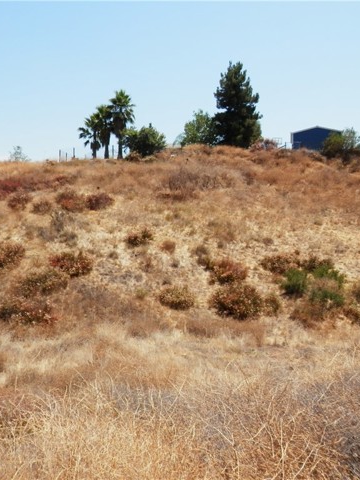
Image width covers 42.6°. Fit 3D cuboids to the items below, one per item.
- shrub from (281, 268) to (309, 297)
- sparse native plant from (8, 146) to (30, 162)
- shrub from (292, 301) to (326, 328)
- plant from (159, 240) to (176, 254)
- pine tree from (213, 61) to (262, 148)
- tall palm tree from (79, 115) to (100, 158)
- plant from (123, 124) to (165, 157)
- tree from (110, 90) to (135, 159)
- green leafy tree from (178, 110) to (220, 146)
[{"bbox_3d":[4.088,1.517,16.500,1.000,1.000,0.950,0,2,0],"label":"shrub"},{"bbox_3d":[-16.668,-8.827,48.000,2.285,1.765,2.285,0,2,0],"label":"sparse native plant"},{"bbox_3d":[4.031,2.337,14.500,1.129,0.878,1.129,0,2,0],"label":"shrub"},{"bbox_3d":[-0.498,0.325,20.000,0.692,0.606,0.692,0,2,0],"label":"plant"},{"bbox_3d":[5.723,-13.436,46.000,4.976,8.858,4.727,0,2,0],"label":"pine tree"},{"bbox_3d":[-8.811,-10.028,45.000,2.142,4.381,2.142,0,2,0],"label":"tall palm tree"},{"bbox_3d":[-3.210,-9.257,43.000,3.907,2.977,3.712,0,2,0],"label":"plant"},{"bbox_3d":[-5.598,-11.196,45.000,2.337,6.718,2.337,0,2,0],"label":"tree"},{"bbox_3d":[2.186,-11.186,47.000,4.678,3.966,4.678,0,2,0],"label":"green leafy tree"}]

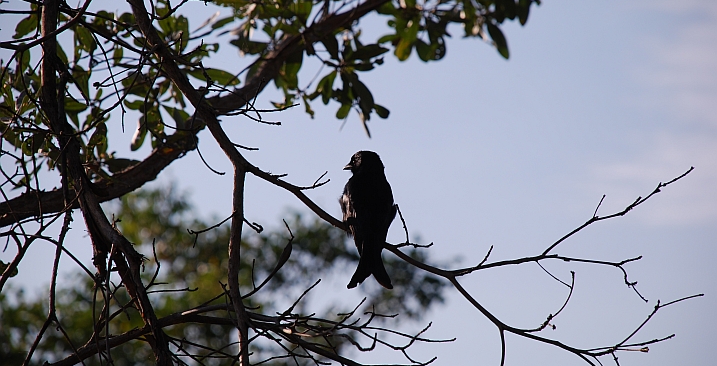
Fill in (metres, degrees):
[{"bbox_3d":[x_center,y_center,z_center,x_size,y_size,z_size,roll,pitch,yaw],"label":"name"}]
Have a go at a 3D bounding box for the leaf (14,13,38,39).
[{"bbox_3d":[-0.573,-0.270,6.950,0.026,0.061,0.018,43,0,0],"label":"leaf"}]

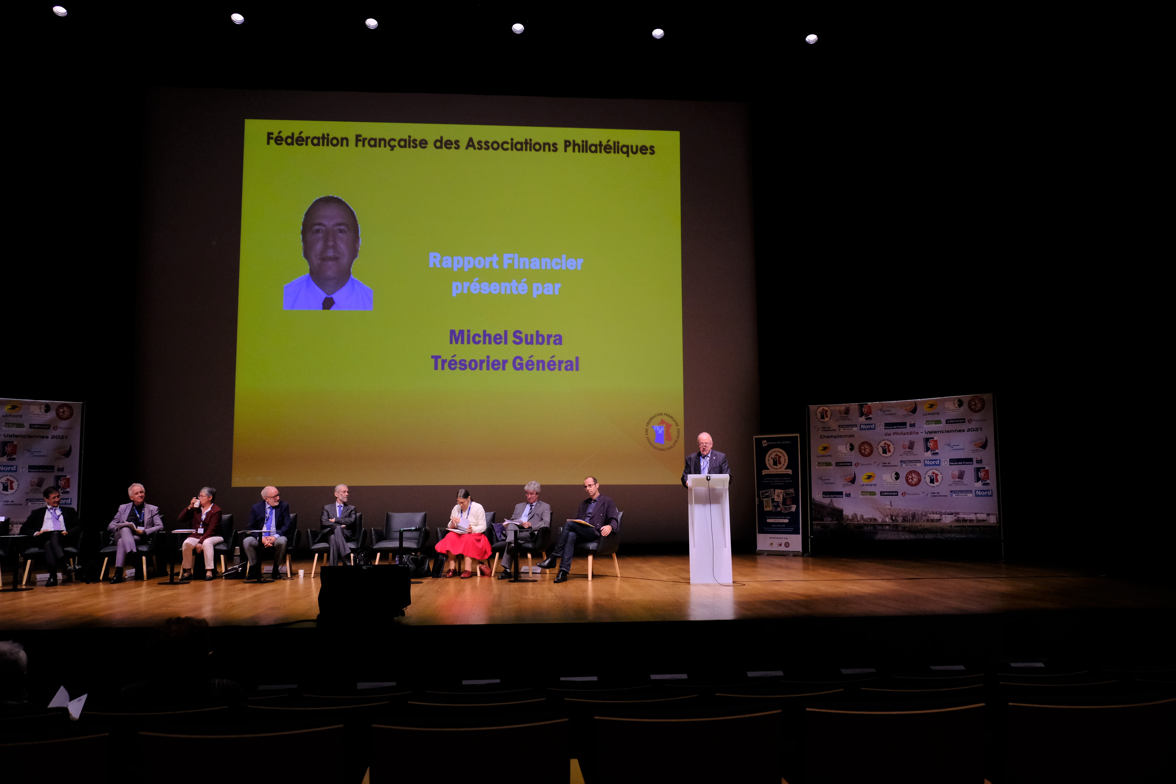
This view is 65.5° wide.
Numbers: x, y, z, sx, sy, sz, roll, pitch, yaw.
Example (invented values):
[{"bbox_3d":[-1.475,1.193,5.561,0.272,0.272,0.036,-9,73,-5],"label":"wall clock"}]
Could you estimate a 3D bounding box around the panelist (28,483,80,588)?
[{"bbox_3d":[-6.515,1.731,11.205,0.620,1.190,0.850,3,-7,-25],"label":"panelist"}]

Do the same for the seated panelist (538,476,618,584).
[{"bbox_3d":[-0.142,1.649,11.172,0.620,1.250,0.950,-5,-8,36],"label":"seated panelist"}]

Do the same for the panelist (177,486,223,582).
[{"bbox_3d":[-4.962,1.791,11.757,0.580,1.170,0.800,1,-6,-10],"label":"panelist"}]

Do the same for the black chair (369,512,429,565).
[{"bbox_3d":[-2.450,1.973,11.897,0.680,0.800,0.660,-1,-6,2],"label":"black chair"}]

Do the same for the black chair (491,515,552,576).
[{"bbox_3d":[-0.862,1.941,11.715,0.680,0.800,0.660,-2,-7,18],"label":"black chair"}]

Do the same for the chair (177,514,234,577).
[{"bbox_3d":[-5.019,2.048,12.190,0.700,0.800,0.680,1,-6,-8],"label":"chair"}]

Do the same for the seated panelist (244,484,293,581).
[{"bbox_3d":[-4.144,1.825,11.986,0.550,1.190,0.820,1,-6,-9],"label":"seated panelist"}]

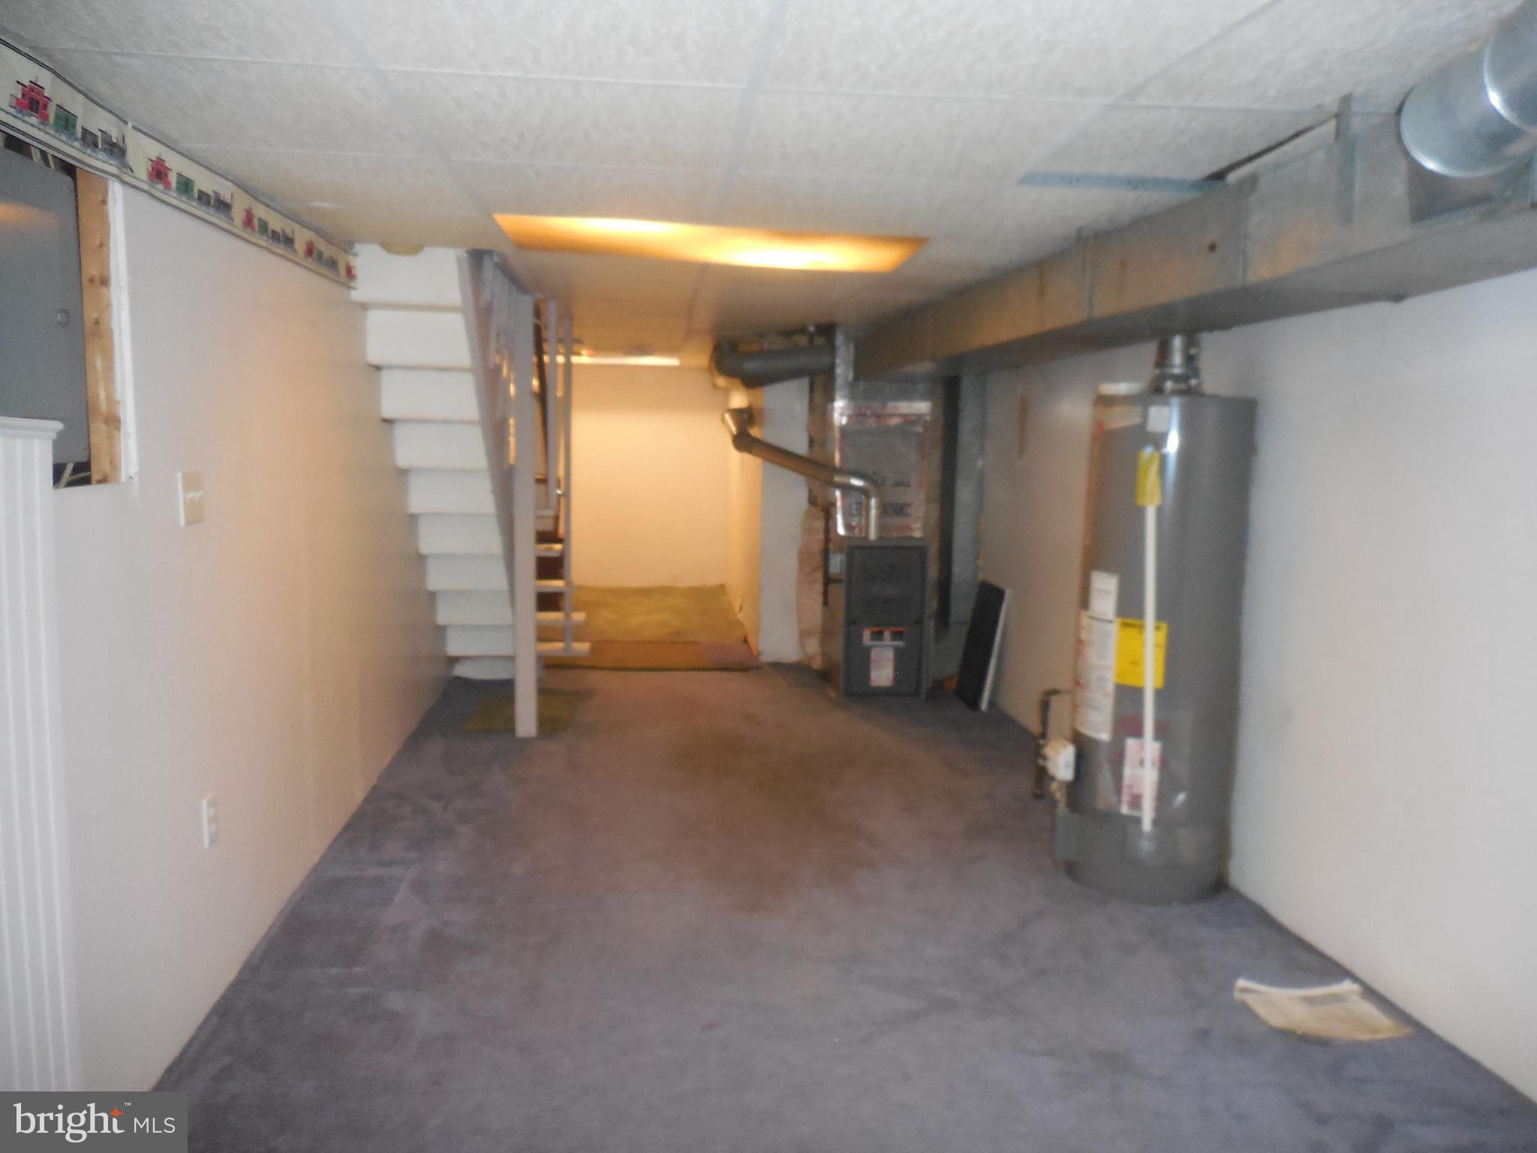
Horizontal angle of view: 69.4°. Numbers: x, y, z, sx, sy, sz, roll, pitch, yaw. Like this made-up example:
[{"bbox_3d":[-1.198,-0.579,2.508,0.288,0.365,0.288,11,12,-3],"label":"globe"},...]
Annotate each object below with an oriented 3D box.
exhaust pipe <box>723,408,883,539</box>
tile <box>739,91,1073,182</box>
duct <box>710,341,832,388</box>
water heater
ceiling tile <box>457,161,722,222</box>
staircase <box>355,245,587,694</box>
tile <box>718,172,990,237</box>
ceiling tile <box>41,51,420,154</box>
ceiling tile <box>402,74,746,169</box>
[{"bbox_3d":[0.173,-0.524,5.675,0.840,0.670,0.170,0,7,-6],"label":"exhaust pipe"},{"bbox_3d":[0.253,-0.851,2.153,0.610,0.025,0.600,0,7,-6],"label":"tile"},{"bbox_3d":[0.025,-1.112,5.840,0.670,0.230,0.220,0,7,-6],"label":"duct"},{"bbox_3d":[1.167,0.114,3.344,0.510,1.620,0.480,0,7,-6],"label":"water heater"},{"bbox_3d":[-0.410,-0.929,2.684,0.600,0.025,0.600,0,7,-6],"label":"ceiling tile"},{"bbox_3d":[-1.192,-0.253,4.708,0.660,1.930,2.450,0,7,-6],"label":"staircase"},{"bbox_3d":[0.194,-0.926,2.761,0.610,0.025,0.600,0,7,-6],"label":"tile"},{"bbox_3d":[-0.921,-0.861,2.032,0.560,0.025,0.600,0,7,-6],"label":"ceiling tile"},{"bbox_3d":[-0.352,-0.856,2.091,0.600,0.025,0.600,0,7,-6],"label":"ceiling tile"}]

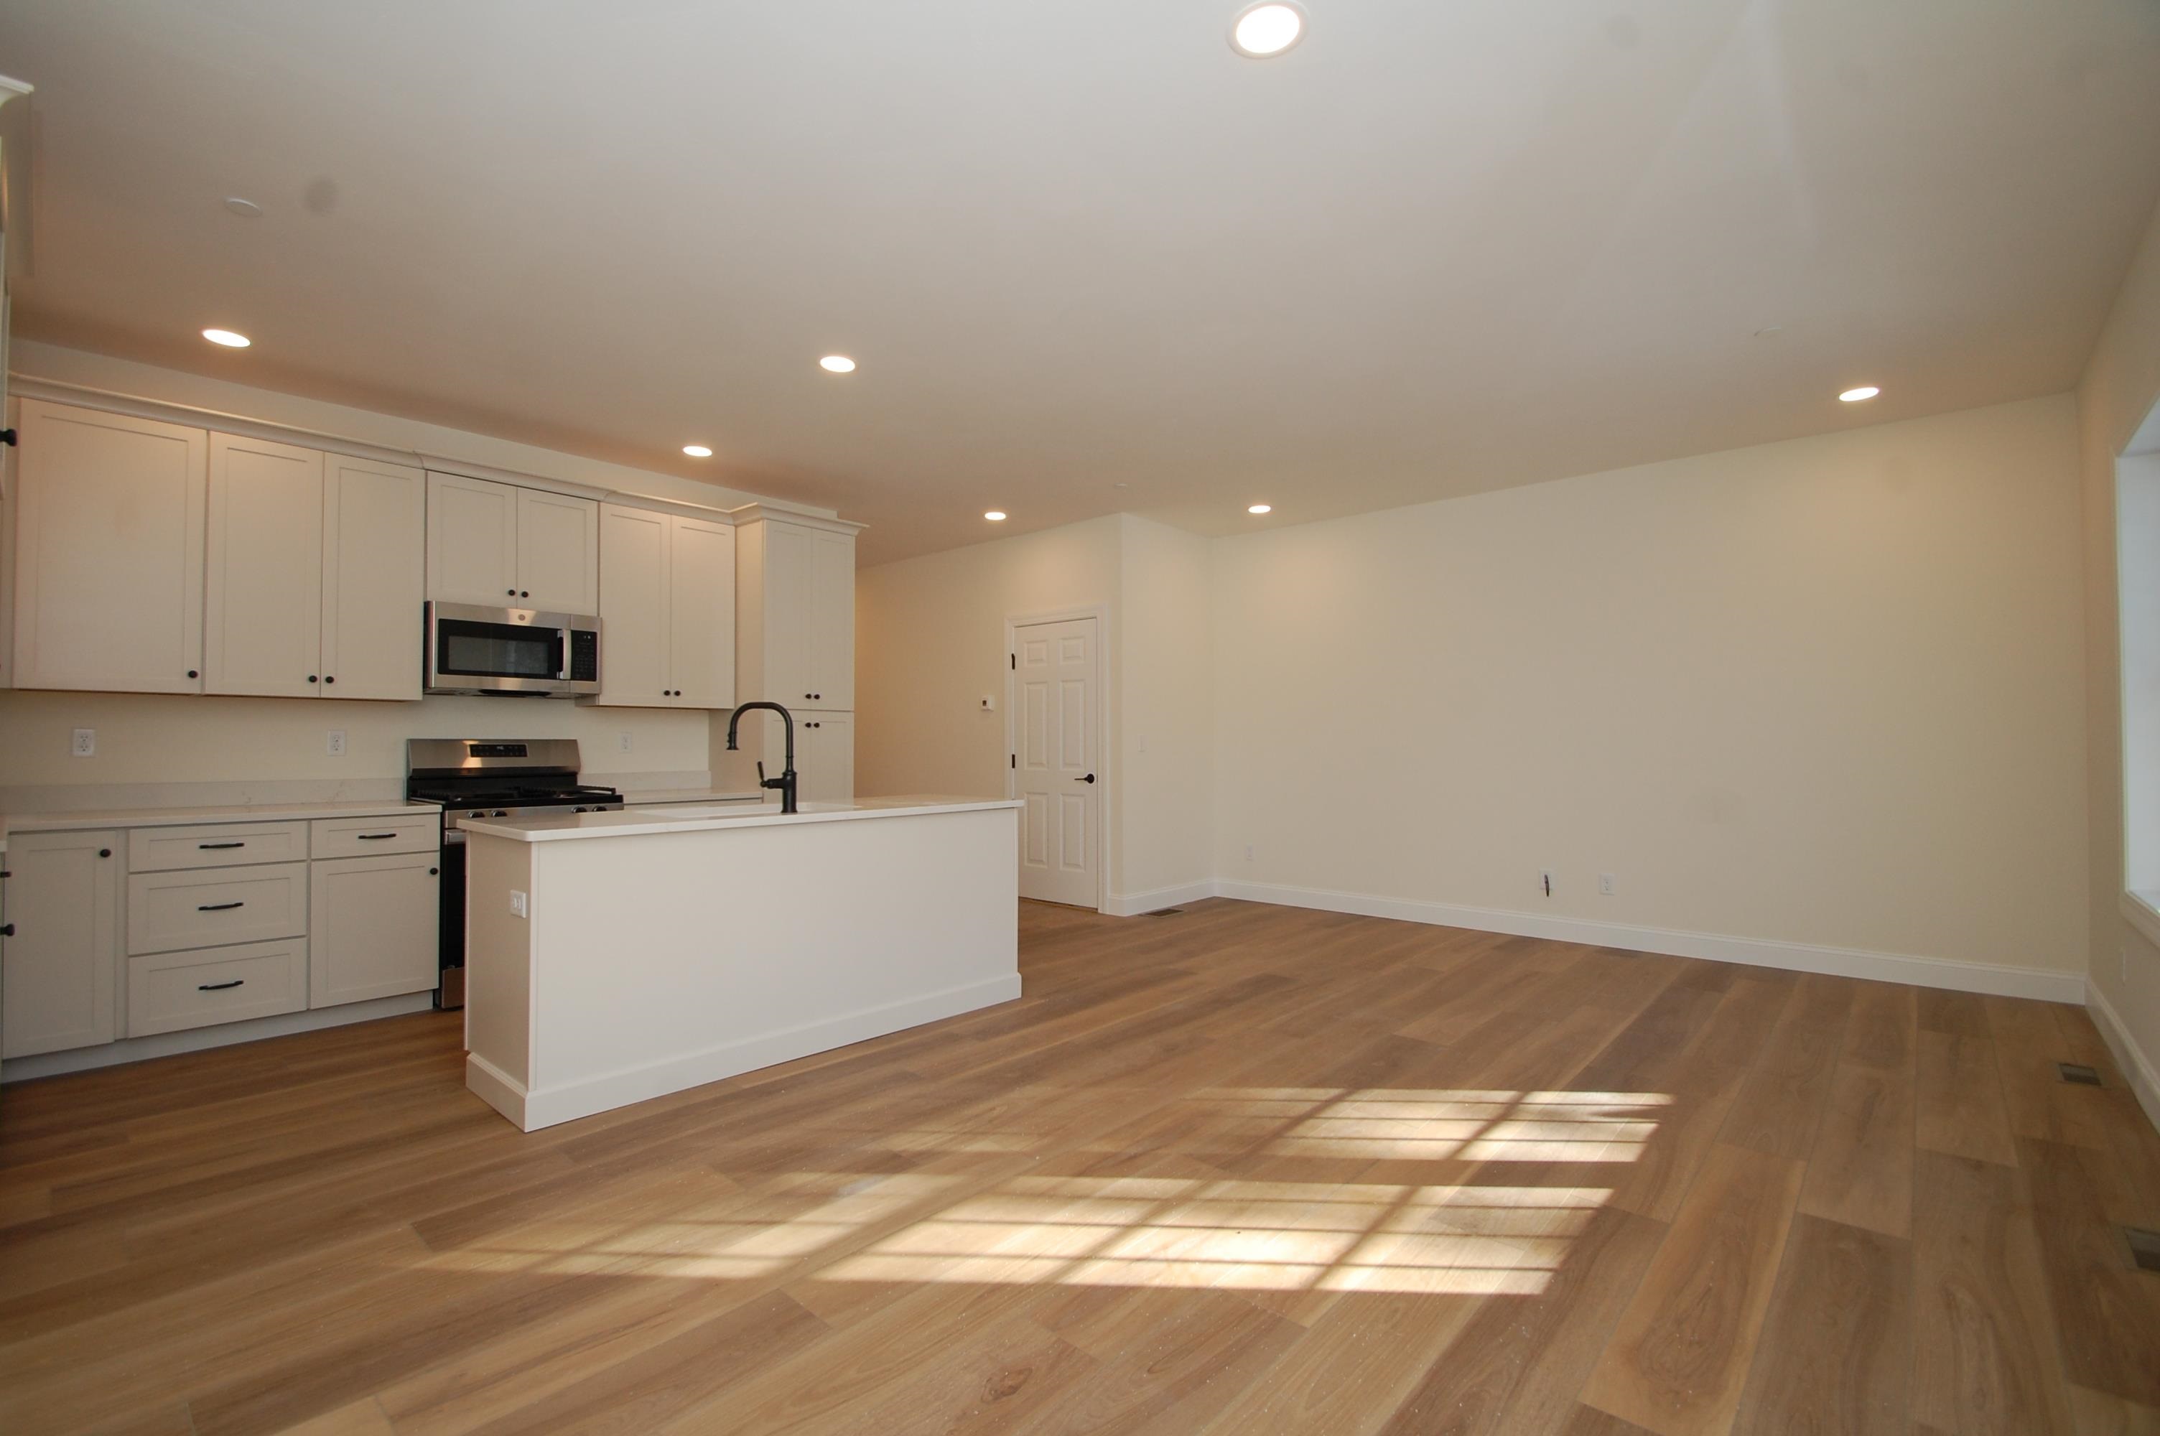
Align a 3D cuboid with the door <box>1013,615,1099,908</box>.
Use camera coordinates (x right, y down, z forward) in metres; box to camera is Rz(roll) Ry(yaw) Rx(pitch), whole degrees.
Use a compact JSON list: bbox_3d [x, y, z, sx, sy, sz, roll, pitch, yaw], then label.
[{"bbox_3d":[-0.171,0.327,6.580,0.817,2.033,0.045,-1,-2,41],"label":"door"}]

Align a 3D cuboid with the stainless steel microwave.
[{"bbox_3d":[-2.902,-0.319,4.569,0.411,0.413,0.752,-1,-2,41],"label":"stainless steel microwave"}]

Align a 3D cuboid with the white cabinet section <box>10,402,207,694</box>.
[{"bbox_3d":[-3.831,-0.631,3.572,0.325,1.070,0.505,-2,-2,43],"label":"white cabinet section"}]

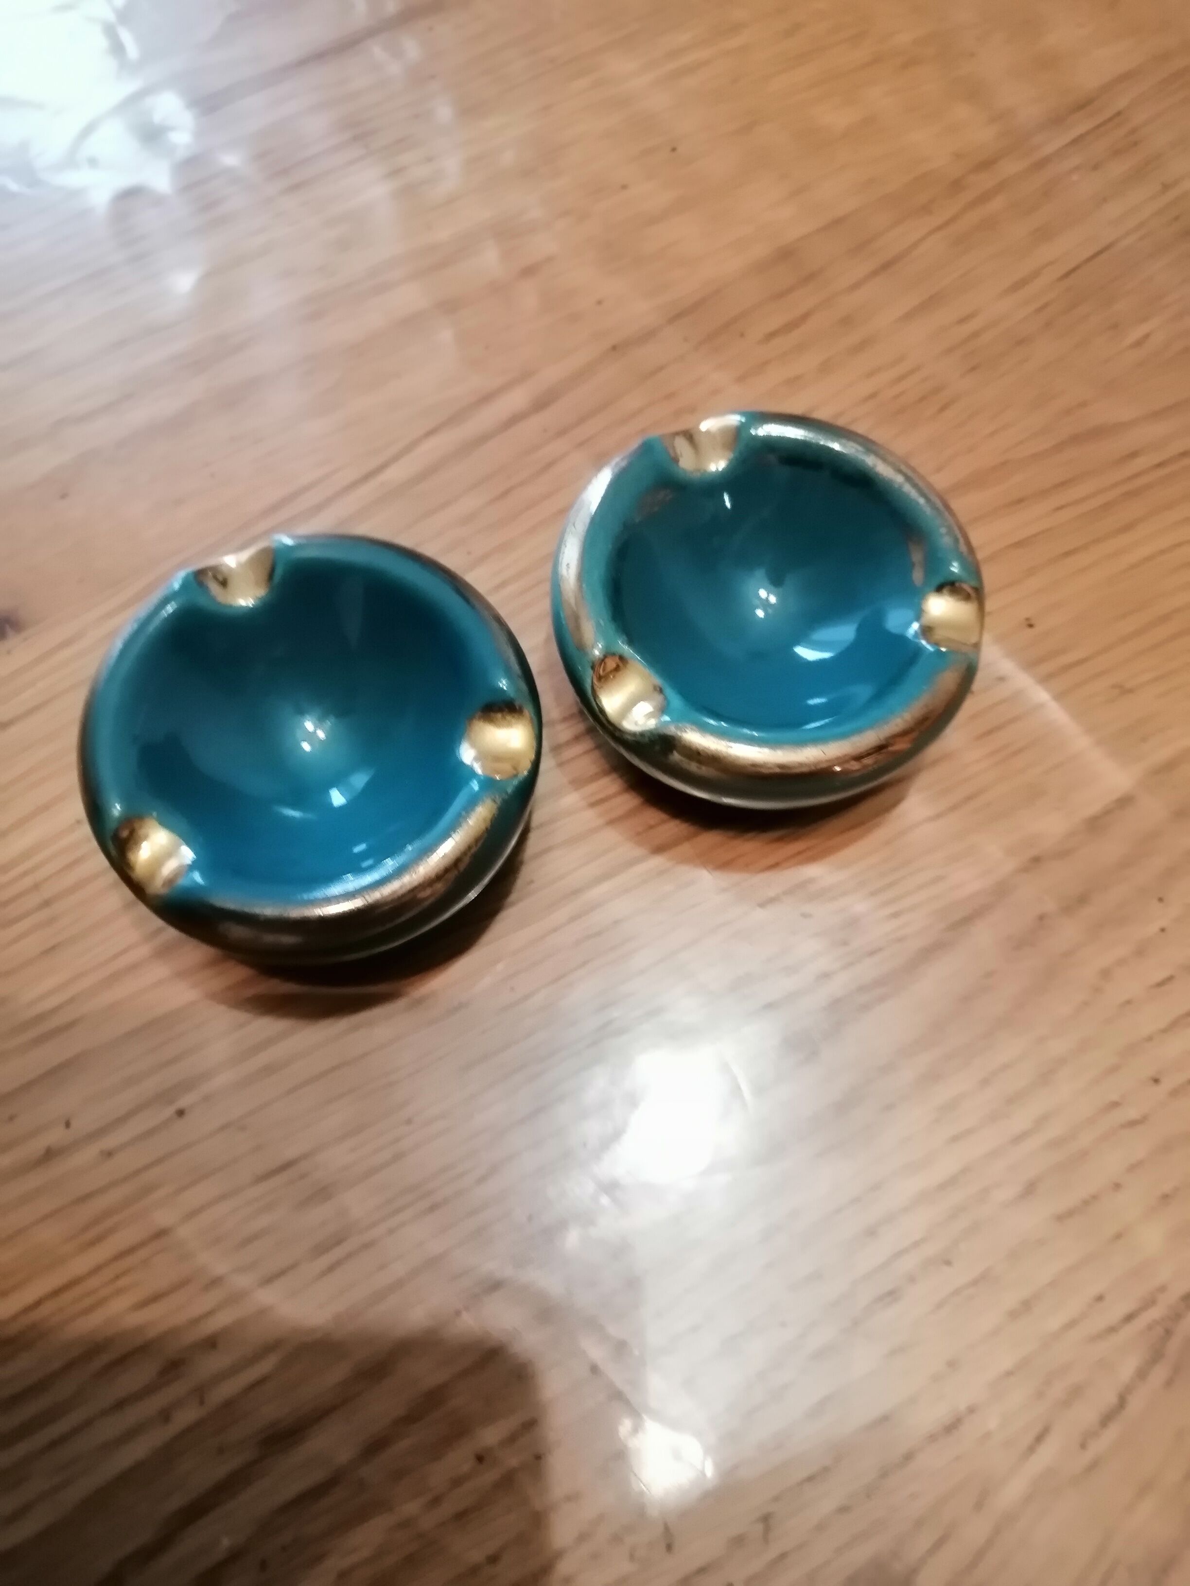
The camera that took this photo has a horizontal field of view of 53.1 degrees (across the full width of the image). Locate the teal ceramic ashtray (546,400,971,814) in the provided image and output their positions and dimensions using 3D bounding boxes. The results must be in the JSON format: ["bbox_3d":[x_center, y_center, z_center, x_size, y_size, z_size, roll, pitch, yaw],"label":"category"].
[{"bbox_3d":[0.036,-0.039,0.256,0.090,0.031,0.090,0,67,-2],"label":"teal ceramic ashtray"}]

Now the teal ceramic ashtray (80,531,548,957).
[{"bbox_3d":[-0.056,-0.009,0.240,0.090,0.031,0.090,0,67,-2],"label":"teal ceramic ashtray"}]

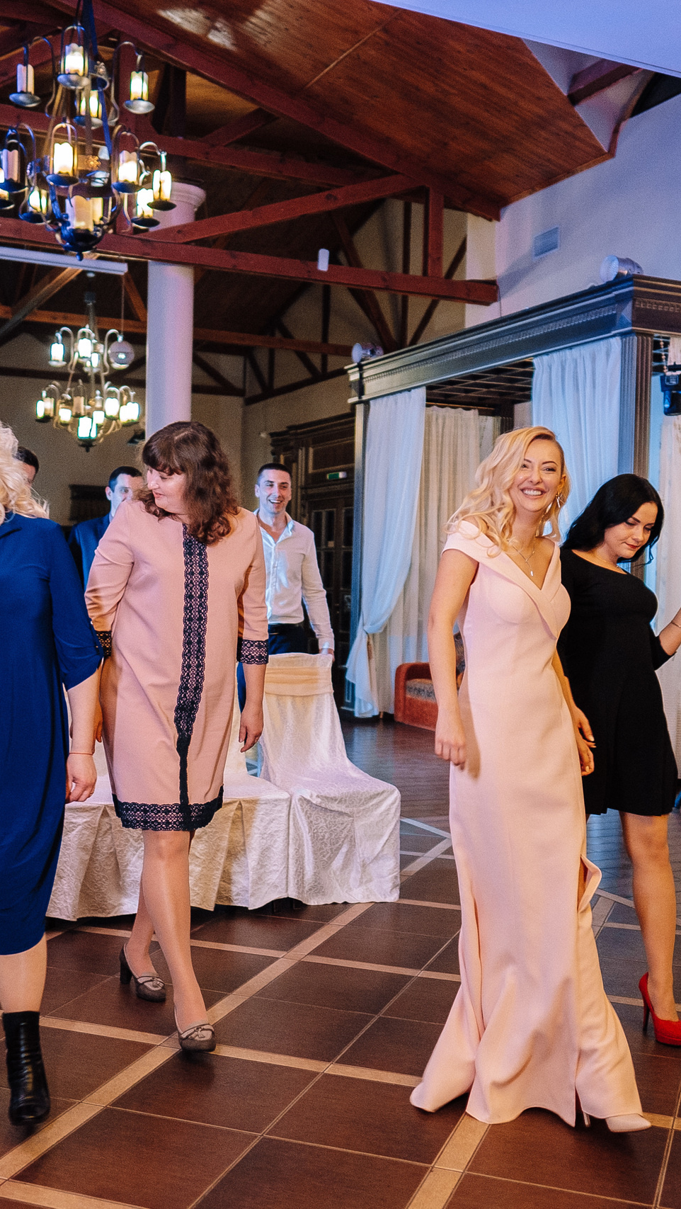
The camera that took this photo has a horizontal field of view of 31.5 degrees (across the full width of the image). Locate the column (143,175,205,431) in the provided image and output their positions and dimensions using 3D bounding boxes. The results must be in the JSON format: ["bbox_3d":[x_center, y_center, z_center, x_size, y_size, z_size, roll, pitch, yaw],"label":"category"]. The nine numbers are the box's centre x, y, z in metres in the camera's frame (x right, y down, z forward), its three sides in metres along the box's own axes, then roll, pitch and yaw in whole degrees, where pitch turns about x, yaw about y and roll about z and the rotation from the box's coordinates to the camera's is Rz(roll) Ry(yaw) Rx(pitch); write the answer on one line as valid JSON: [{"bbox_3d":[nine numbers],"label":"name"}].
[{"bbox_3d":[-1.728,-1.628,12.315,0.620,5.324,0.620,1,1,-25],"label":"column"}]

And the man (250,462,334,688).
[{"bbox_3d":[-0.250,0.268,5.500,0.520,1.810,0.320,2,0,-3],"label":"man"}]

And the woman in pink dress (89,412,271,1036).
[{"bbox_3d":[-0.498,0.339,3.556,0.530,1.740,0.500,1,1,-10],"label":"woman in pink dress"}]

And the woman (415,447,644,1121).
[{"bbox_3d":[0.441,0.394,3.037,0.550,1.690,0.500,1,1,-25],"label":"woman"}]

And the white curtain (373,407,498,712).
[{"bbox_3d":[0.988,-0.449,12.198,1.500,3.100,0.160,1,0,-26],"label":"white curtain"}]

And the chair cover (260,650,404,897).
[{"bbox_3d":[-0.058,0.702,4.915,0.460,0.960,0.580,2,0,-19],"label":"chair cover"}]

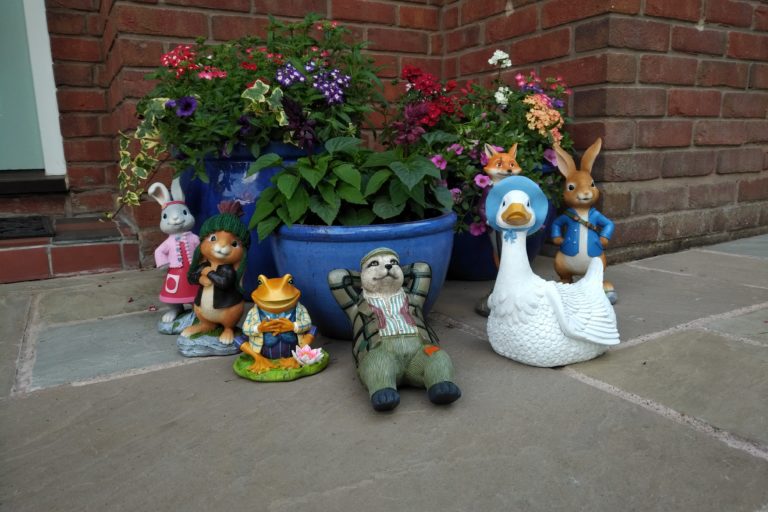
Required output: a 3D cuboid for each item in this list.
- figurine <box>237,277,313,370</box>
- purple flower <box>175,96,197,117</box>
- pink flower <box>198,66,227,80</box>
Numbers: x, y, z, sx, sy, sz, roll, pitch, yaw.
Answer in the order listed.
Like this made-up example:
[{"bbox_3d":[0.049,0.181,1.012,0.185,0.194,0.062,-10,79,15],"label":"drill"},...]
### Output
[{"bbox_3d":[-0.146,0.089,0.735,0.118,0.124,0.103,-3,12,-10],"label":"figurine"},{"bbox_3d":[-0.369,-0.278,0.992,0.044,0.040,0.025,-3,4,-10],"label":"purple flower"},{"bbox_3d":[-0.347,-0.370,1.080,0.058,0.032,0.045,-2,12,-5],"label":"pink flower"}]

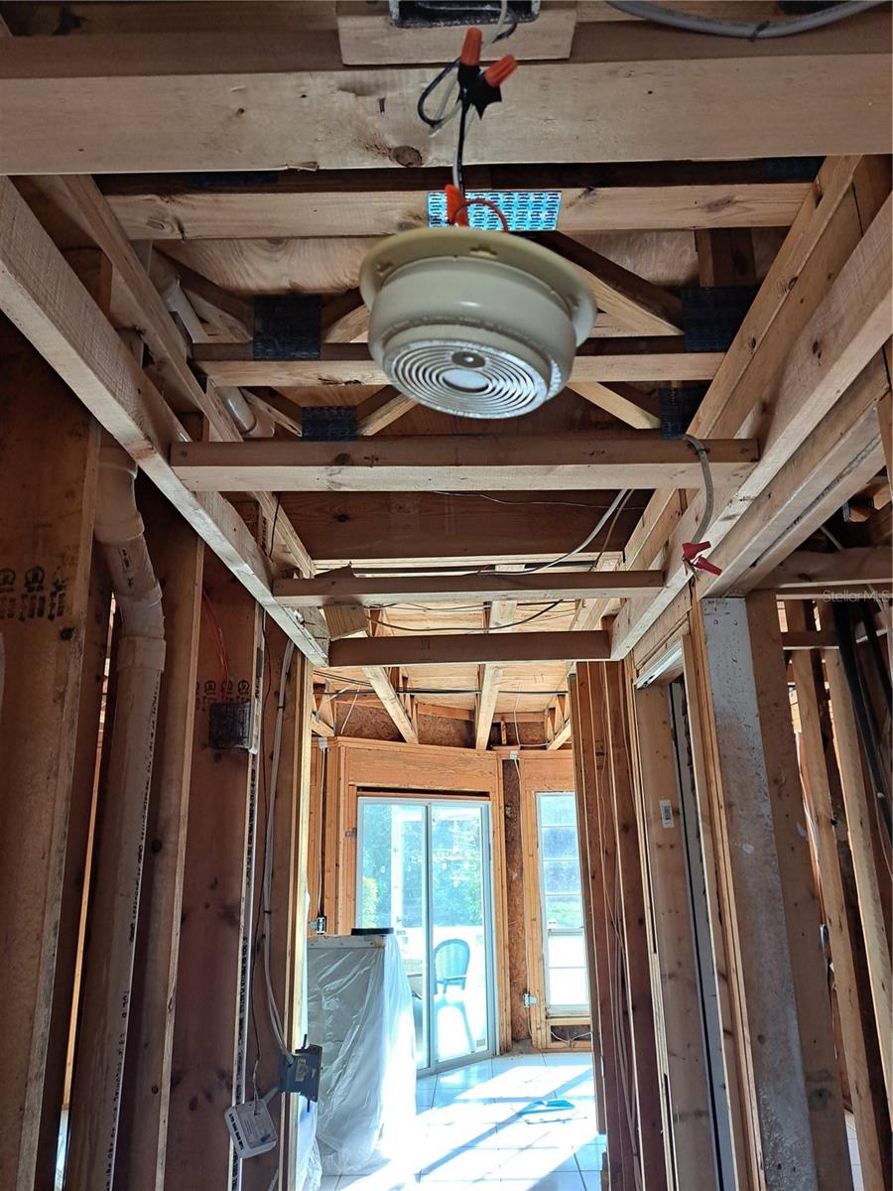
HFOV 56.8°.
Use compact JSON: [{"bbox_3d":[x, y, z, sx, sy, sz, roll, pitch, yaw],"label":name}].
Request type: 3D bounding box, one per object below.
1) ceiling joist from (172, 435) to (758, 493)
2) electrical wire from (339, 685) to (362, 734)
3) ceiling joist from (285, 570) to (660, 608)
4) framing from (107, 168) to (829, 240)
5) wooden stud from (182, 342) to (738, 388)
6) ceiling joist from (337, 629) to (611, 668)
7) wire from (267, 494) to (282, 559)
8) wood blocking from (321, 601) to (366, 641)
[{"bbox_3d":[0.023,-0.186,1.192,0.815,0.038,0.089,0,-17,-1],"label":"ceiling joist"},{"bbox_3d":[-0.757,0.885,6.440,0.160,0.370,0.060,-1,-17,1],"label":"electrical wire"},{"bbox_3d":[0.048,-0.013,1.775,0.818,0.038,0.089,-1,-17,1],"label":"ceiling joist"},{"bbox_3d":[0.017,-0.529,1.111,0.945,0.038,0.089,-1,-17,1],"label":"framing"},{"bbox_3d":[0.029,-0.418,1.483,0.945,0.038,0.089,-1,-17,0],"label":"wooden stud"},{"bbox_3d":[0.067,0.164,2.458,0.818,0.089,0.038,-1,-17,1],"label":"ceiling joist"},{"bbox_3d":[-0.406,-0.165,1.951,0.020,0.190,0.030,-1,-17,1],"label":"wire"},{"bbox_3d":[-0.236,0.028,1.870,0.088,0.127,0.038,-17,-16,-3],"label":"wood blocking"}]

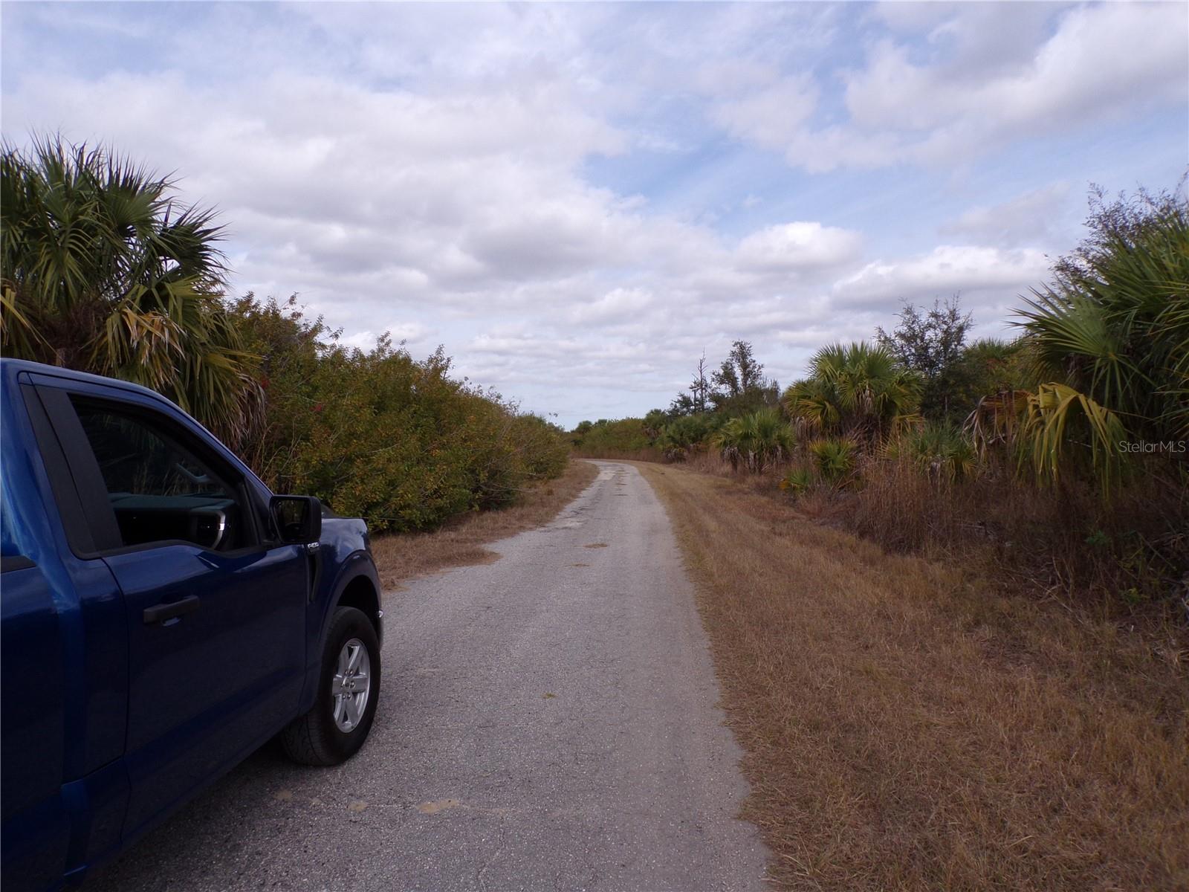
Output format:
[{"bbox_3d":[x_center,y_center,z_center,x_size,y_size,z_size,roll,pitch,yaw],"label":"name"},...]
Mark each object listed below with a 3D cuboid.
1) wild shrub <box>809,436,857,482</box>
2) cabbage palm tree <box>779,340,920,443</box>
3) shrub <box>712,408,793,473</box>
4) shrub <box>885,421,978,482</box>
[{"bbox_3d":[7.629,0.463,26.500,1.540,1.540,1.450,0,0,0],"label":"wild shrub"},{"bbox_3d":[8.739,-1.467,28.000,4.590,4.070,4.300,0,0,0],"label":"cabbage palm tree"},{"bbox_3d":[7.087,-0.229,37.000,3.580,2.880,3.100,0,0,0],"label":"shrub"},{"bbox_3d":[8.782,0.206,21.500,2.390,1.670,2.100,0,0,0],"label":"shrub"}]

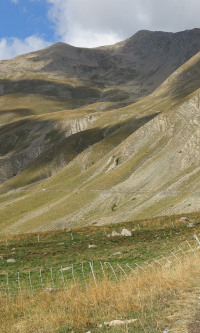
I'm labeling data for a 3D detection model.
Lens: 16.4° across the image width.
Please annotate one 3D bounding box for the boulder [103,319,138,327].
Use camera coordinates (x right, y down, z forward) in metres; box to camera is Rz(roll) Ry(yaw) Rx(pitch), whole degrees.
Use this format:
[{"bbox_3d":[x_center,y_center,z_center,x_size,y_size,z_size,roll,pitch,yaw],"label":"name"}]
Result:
[{"bbox_3d":[0.304,2.315,10.300,0.530,0.140,0.320,0,-2,0],"label":"boulder"}]

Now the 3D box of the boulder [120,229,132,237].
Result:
[{"bbox_3d":[2.596,6.485,68.000,1.120,0.800,0.950,0,-2,0],"label":"boulder"}]

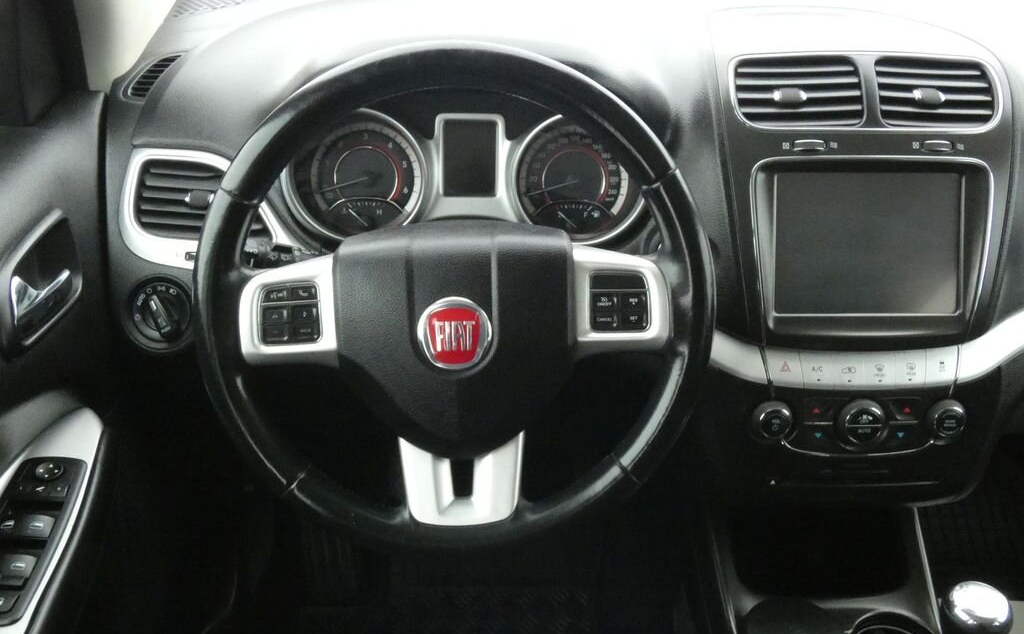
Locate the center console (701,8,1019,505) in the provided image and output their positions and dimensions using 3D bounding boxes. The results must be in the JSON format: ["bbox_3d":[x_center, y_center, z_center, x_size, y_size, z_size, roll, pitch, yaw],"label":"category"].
[{"bbox_3d":[0.334,-0.062,1.010,0.292,0.470,0.140,0,8,0],"label":"center console"}]

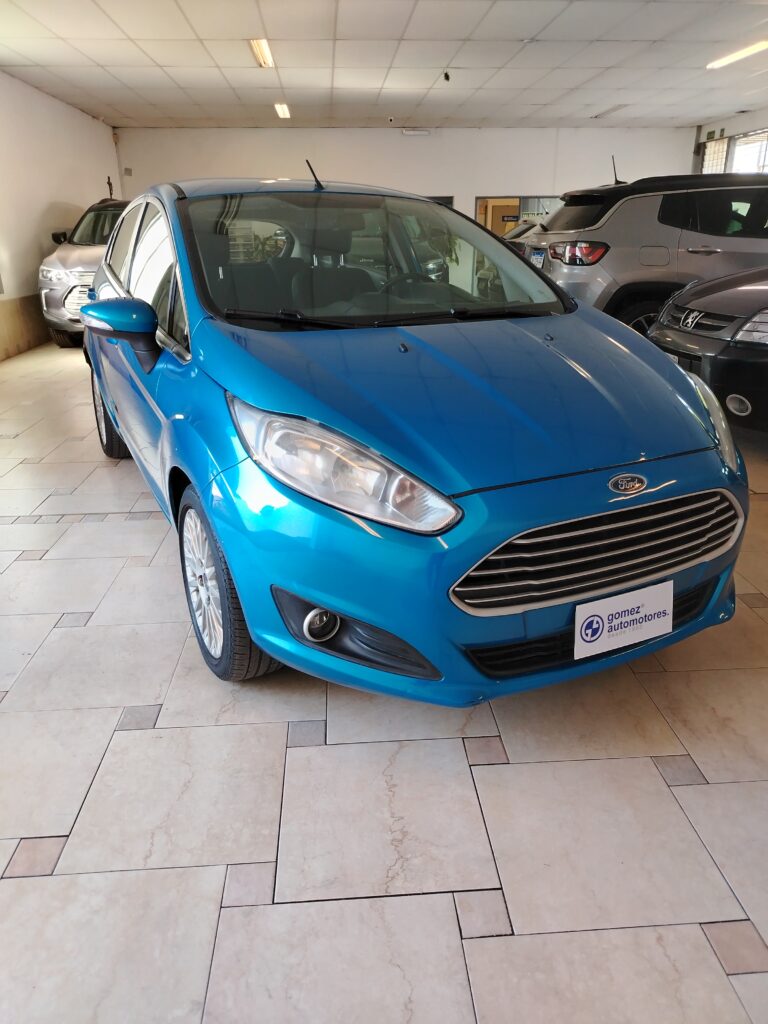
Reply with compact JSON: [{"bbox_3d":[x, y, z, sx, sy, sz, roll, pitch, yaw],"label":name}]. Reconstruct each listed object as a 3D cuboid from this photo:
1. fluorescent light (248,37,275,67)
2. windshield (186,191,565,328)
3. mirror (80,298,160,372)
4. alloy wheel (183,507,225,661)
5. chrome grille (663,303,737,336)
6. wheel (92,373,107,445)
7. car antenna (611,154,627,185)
[{"bbox_3d":[-1.177,-4.460,6.926,0.170,0.080,1.220,-2,21,-4],"label":"fluorescent light"},{"bbox_3d":[-0.034,-0.911,2.497,1.300,0.130,1.000,-10,49,-25],"label":"windshield"},{"bbox_3d":[-0.792,-0.537,2.149,0.220,0.220,0.170,-10,24,-25],"label":"mirror"},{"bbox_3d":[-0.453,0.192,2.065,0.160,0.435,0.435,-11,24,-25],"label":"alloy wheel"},{"bbox_3d":[1.780,-1.092,4.050,0.120,0.140,0.570,-4,22,-10],"label":"chrome grille"},{"bbox_3d":[-1.576,-0.609,4.136,0.160,0.435,0.435,-10,24,-25],"label":"wheel"},{"bbox_3d":[2.027,-2.962,6.150,0.130,0.240,0.050,-2,21,-3],"label":"car antenna"}]

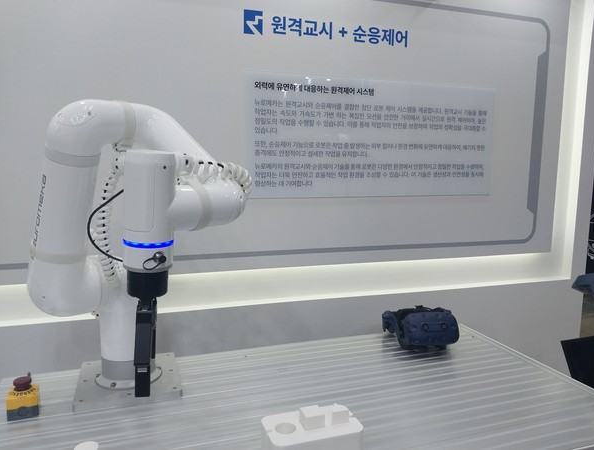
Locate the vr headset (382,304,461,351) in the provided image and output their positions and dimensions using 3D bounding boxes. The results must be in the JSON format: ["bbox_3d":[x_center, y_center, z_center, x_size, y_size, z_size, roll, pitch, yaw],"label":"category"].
[{"bbox_3d":[0.459,0.371,1.685,0.205,0.148,0.255,0,7,-8],"label":"vr headset"}]

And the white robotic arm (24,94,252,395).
[{"bbox_3d":[-0.387,0.097,1.085,0.650,0.775,0.360,7,10,43],"label":"white robotic arm"}]

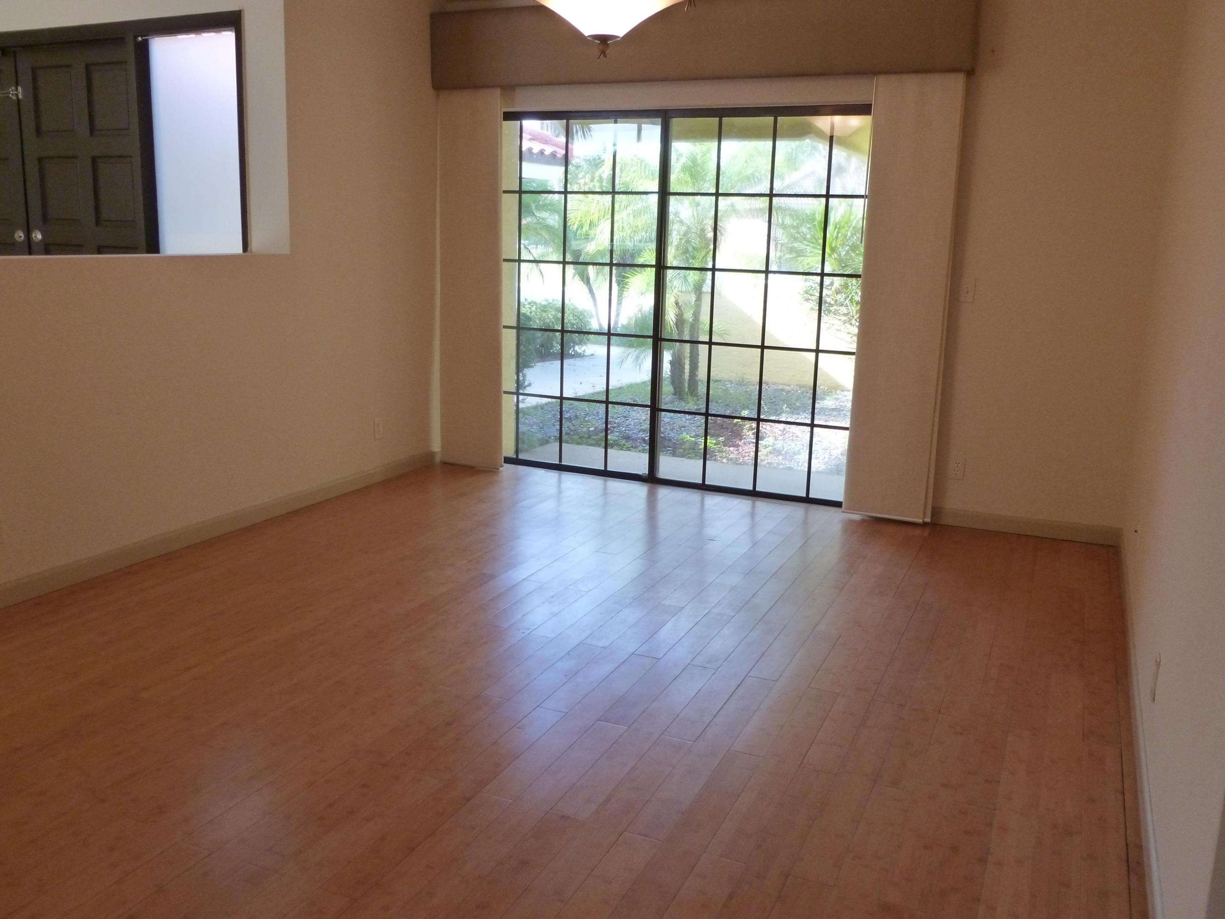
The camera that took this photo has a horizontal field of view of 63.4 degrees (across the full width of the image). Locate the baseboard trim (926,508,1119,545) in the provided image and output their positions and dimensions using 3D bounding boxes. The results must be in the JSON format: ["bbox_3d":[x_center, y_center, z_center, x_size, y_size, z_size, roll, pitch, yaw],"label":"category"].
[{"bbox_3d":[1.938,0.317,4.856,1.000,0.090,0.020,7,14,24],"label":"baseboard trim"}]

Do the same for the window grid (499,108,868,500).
[{"bbox_3d":[0.269,-0.862,5.466,2.380,2.030,0.100,7,14,24],"label":"window grid"}]

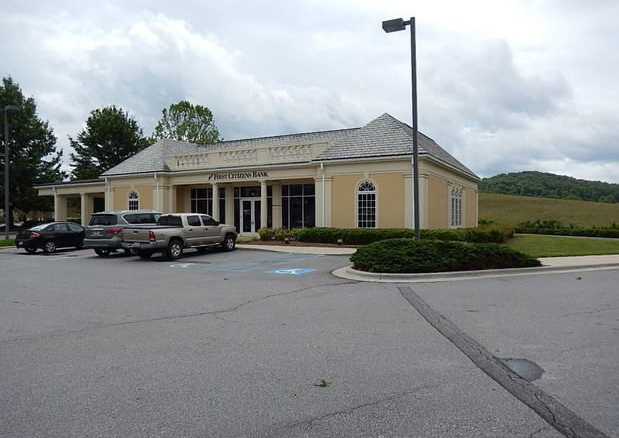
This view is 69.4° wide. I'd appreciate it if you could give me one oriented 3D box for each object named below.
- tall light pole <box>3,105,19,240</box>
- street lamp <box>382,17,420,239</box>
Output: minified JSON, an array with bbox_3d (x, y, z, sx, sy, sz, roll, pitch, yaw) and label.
[{"bbox_3d":[-16.477,-2.586,24.786,1.150,7.470,0.420,0,0,29],"label":"tall light pole"},{"bbox_3d":[2.743,-2.315,13.741,1.020,7.540,0.420,0,0,29],"label":"street lamp"}]

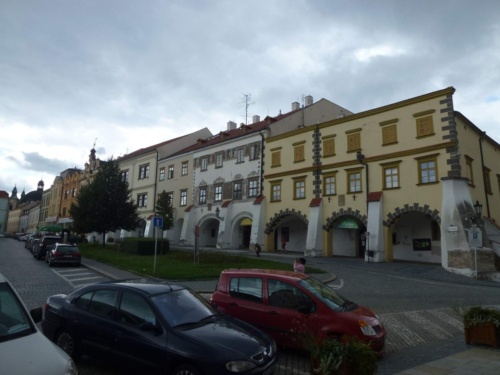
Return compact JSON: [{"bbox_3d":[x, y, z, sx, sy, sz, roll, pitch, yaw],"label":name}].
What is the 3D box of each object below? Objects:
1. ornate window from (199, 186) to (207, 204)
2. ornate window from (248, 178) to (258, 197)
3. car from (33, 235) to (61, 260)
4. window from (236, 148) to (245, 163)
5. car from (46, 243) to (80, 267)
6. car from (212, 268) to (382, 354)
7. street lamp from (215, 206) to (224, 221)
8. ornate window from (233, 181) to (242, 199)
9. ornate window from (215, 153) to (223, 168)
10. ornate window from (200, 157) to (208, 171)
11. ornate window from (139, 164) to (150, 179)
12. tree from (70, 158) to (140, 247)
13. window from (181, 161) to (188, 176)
[{"bbox_3d":[-5.702,1.017,41.741,1.050,1.967,0.200,-9,-15,42],"label":"ornate window"},{"bbox_3d":[0.370,0.033,36.271,1.113,1.704,0.200,-9,-15,42],"label":"ornate window"},{"bbox_3d":[-16.609,4.949,28.848,1.830,1.780,4.550,6,-8,-34],"label":"car"},{"bbox_3d":[-1.107,-3.732,40.813,1.240,1.680,0.250,-9,-15,41],"label":"window"},{"bbox_3d":[-13.103,4.709,24.435,1.840,1.450,4.750,6,-8,-34],"label":"car"},{"bbox_3d":[1.032,2.751,7.812,3.790,1.590,1.720,-3,-9,29],"label":"car"},{"bbox_3d":[-3.234,2.757,36.765,0.450,1.400,1.200,-9,-15,42],"label":"street lamp"},{"bbox_3d":[-1.429,0.267,40.283,1.520,2.130,0.250,-9,-15,41],"label":"ornate window"},{"bbox_3d":[-3.897,-3.385,43.305,1.380,2.030,0.250,-9,-15,41],"label":"ornate window"},{"bbox_3d":[-5.918,-3.070,45.097,1.440,1.870,0.250,-9,-15,41],"label":"ornate window"},{"bbox_3d":[-16.663,-2.527,54.760,3.140,2.370,0.250,-8,-14,40],"label":"ornate window"},{"bbox_3d":[-16.421,1.638,39.359,7.298,10.095,7.298,1,-11,0],"label":"tree"},{"bbox_3d":[-8.497,-2.444,45.069,1.182,1.827,0.200,-9,-15,41],"label":"window"}]

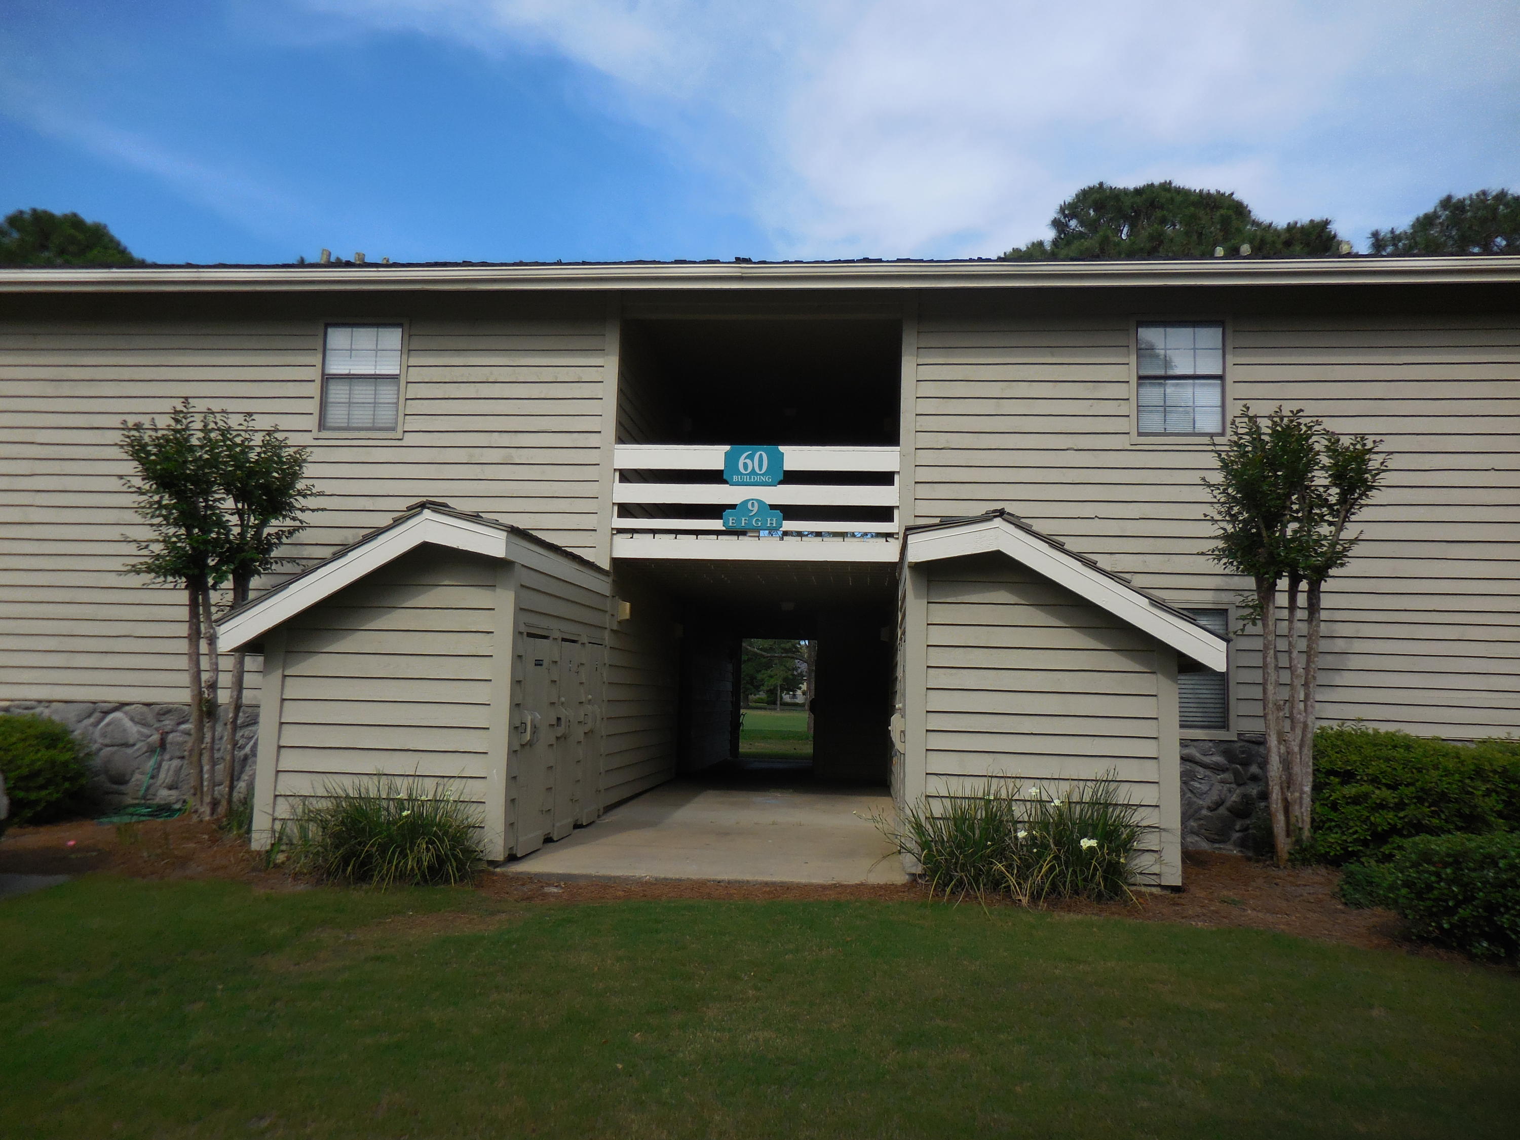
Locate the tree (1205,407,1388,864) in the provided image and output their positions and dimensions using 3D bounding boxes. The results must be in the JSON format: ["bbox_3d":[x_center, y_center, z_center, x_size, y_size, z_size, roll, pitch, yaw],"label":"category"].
[{"bbox_3d":[4.675,0.522,9.512,1.572,3.957,1.447,1,-6,5],"label":"tree"}]

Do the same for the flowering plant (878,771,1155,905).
[{"bbox_3d":[1.757,1.789,7.471,1.750,0.832,0.724,1,-6,5],"label":"flowering plant"}]

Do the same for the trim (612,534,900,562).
[{"bbox_3d":[-0.062,-0.225,11.277,2.984,0.244,0.060,1,-6,5],"label":"trim"}]

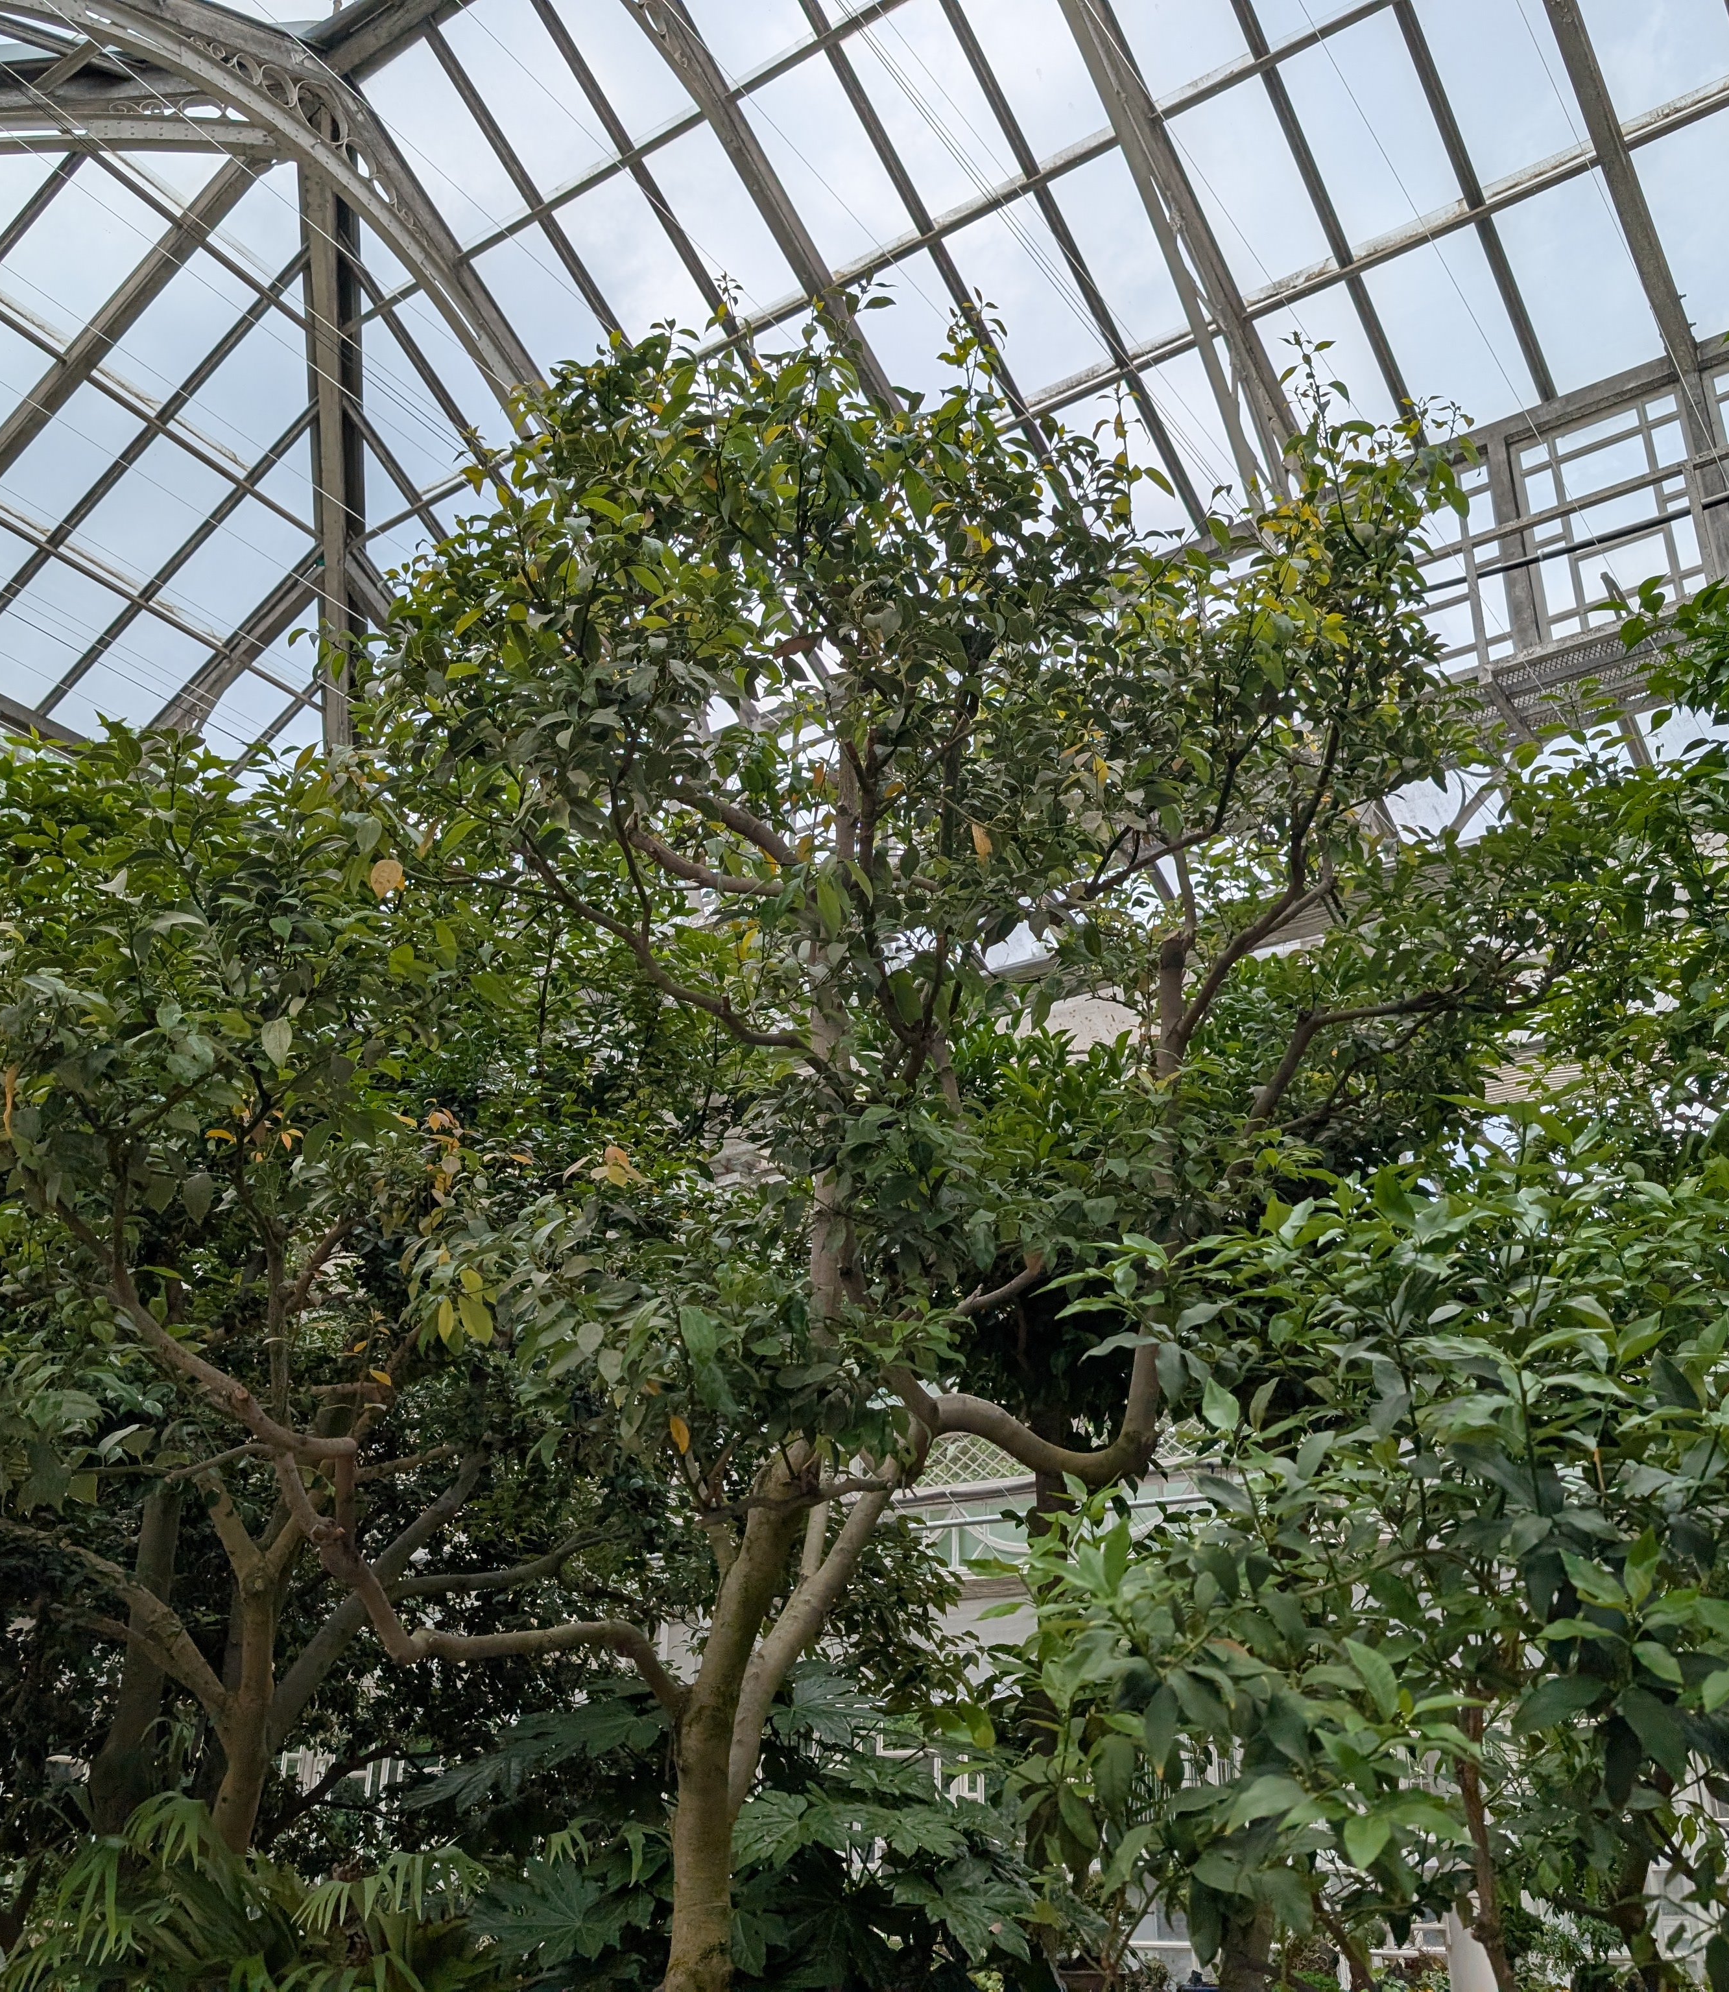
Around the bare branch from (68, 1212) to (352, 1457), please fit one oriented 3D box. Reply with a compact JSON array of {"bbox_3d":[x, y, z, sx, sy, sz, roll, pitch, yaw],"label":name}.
[{"bbox_3d":[-1.333,0.707,3.750,0.498,0.429,0.250,9,-25,-18],"label":"bare branch"}]

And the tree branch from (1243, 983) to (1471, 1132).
[{"bbox_3d":[1.235,0.168,4.600,0.521,0.261,0.250,-6,-25,15],"label":"tree branch"}]

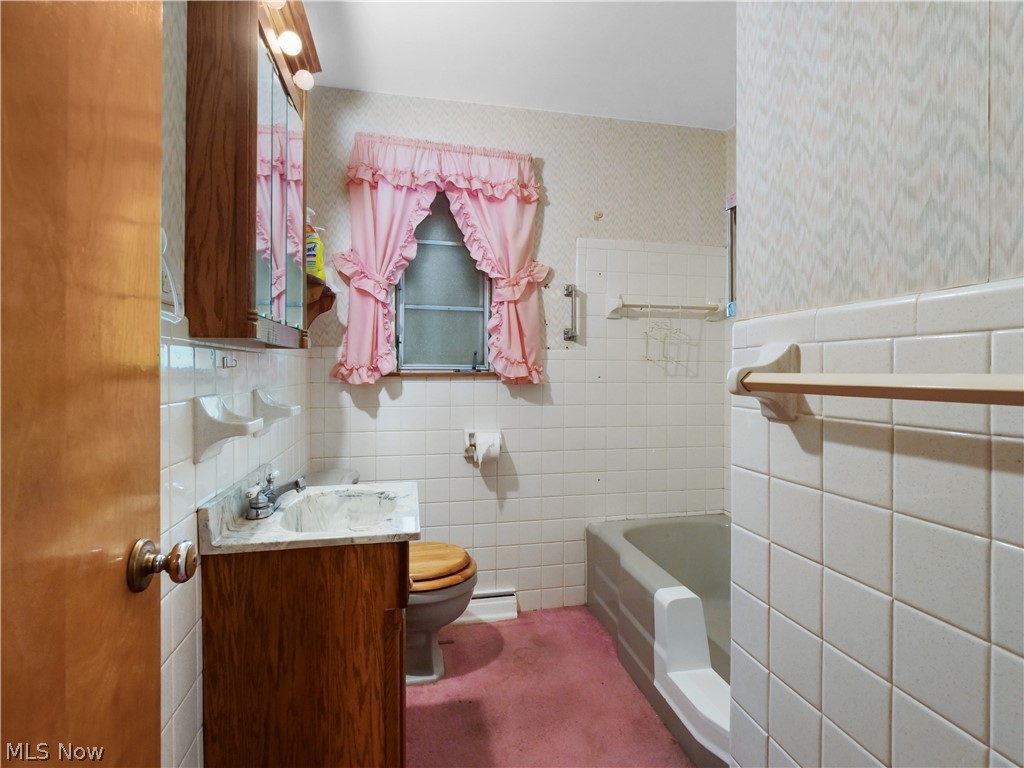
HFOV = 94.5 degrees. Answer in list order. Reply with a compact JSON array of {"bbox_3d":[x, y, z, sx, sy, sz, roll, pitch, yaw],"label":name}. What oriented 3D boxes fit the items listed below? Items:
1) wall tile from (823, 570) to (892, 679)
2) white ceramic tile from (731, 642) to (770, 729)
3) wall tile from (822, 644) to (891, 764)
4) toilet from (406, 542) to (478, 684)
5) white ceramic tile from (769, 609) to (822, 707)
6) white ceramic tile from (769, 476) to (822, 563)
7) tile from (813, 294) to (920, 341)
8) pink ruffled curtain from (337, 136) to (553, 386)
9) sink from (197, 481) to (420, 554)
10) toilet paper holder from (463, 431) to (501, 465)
[{"bbox_3d":[0.474,0.324,0.648,0.010,0.107,0.104,0,1,-12],"label":"wall tile"},{"bbox_3d":[0.435,0.549,0.862,0.010,0.108,0.098,0,1,-12],"label":"white ceramic tile"},{"bbox_3d":[0.474,0.433,0.648,0.010,0.107,0.104,0,1,-12],"label":"wall tile"},{"bbox_3d":[-0.462,0.724,1.820,0.690,0.710,0.430,0,1,-11],"label":"toilet"},{"bbox_3d":[0.456,0.438,0.759,0.010,0.108,0.107,0,1,-12],"label":"white ceramic tile"},{"bbox_3d":[0.455,0.216,0.757,0.010,0.108,0.107,0,1,-12],"label":"white ceramic tile"},{"bbox_3d":[0.478,-0.085,0.643,0.011,0.050,0.148,0,1,-12],"label":"tile"},{"bbox_3d":[-0.299,-0.526,2.096,0.945,1.057,0.120,0,1,-11],"label":"pink ruffled curtain"},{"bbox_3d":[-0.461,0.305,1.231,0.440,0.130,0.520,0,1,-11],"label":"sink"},{"bbox_3d":[-0.129,0.299,2.166,0.158,0.155,0.100,0,0,-12],"label":"toilet paper holder"}]

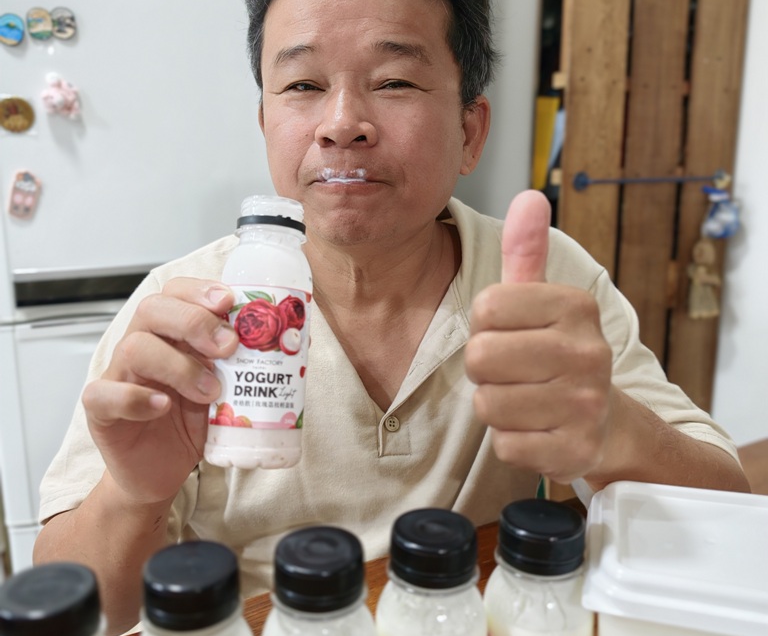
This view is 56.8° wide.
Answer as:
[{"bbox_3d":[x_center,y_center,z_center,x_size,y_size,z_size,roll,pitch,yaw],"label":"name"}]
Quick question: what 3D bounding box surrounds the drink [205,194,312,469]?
[{"bbox_3d":[-0.072,0.008,0.424,0.055,0.157,0.055,5,-6,-13],"label":"drink"}]

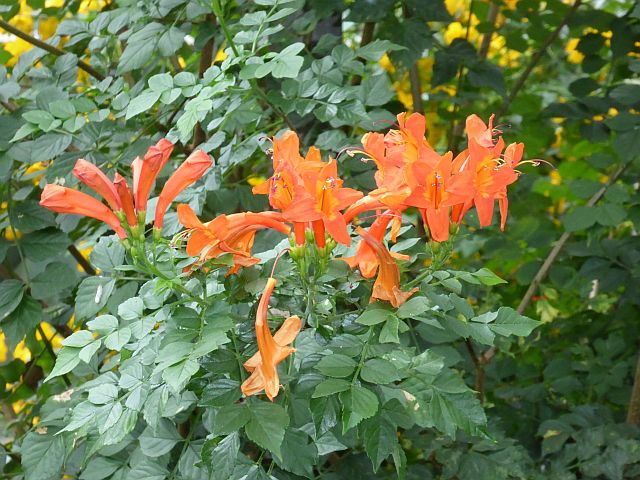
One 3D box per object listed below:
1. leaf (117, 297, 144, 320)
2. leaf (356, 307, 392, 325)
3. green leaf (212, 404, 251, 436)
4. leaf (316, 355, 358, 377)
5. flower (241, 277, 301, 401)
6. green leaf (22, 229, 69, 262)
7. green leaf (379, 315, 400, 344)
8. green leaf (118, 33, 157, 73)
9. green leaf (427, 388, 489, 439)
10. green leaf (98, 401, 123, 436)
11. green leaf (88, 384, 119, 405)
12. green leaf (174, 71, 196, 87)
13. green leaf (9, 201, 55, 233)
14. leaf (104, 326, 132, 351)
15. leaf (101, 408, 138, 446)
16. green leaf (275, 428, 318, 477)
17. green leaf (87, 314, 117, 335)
[{"bbox_3d":[-0.106,0.039,1.681,0.017,0.003,0.016,17,59,25],"label":"leaf"},{"bbox_3d":[0.030,0.043,1.691,0.021,0.004,0.014,-12,46,-12],"label":"leaf"},{"bbox_3d":[-0.051,0.103,1.700,0.027,0.005,0.018,-40,63,-16],"label":"green leaf"},{"bbox_3d":[0.009,0.072,1.690,0.025,0.016,0.005,-2,-33,2],"label":"leaf"},{"bbox_3d":[-0.026,0.052,1.570,0.031,0.066,0.032,-2,3,0],"label":"flower"},{"bbox_3d":[-0.169,0.003,1.820,0.035,0.025,0.007,6,-31,-3],"label":"green leaf"},{"bbox_3d":[0.041,0.051,1.680,0.011,0.019,0.004,6,-30,3],"label":"green leaf"},{"bbox_3d":[-0.108,-0.111,1.750,0.017,0.030,0.011,38,-15,20],"label":"green leaf"},{"bbox_3d":[0.075,0.094,1.610,0.041,0.009,0.025,39,58,11],"label":"green leaf"},{"bbox_3d":[-0.119,0.100,1.670,0.014,0.022,0.004,21,-26,18],"label":"green leaf"},{"bbox_3d":[-0.116,0.083,1.580,0.018,0.005,0.014,-14,49,-5],"label":"green leaf"},{"bbox_3d":[-0.081,-0.096,1.781,0.015,0.003,0.012,25,60,23],"label":"green leaf"},{"bbox_3d":[-0.151,-0.012,1.550,0.025,0.019,0.004,18,-29,12],"label":"green leaf"},{"bbox_3d":[-0.108,0.053,1.580,0.019,0.005,0.014,-37,57,-19],"label":"leaf"},{"bbox_3d":[-0.106,0.100,1.570,0.017,0.028,0.007,36,-17,30],"label":"leaf"},{"bbox_3d":[-0.013,0.114,1.580,0.020,0.028,0.011,-35,-11,-15],"label":"green leaf"},{"bbox_3d":[-0.107,0.041,1.450,0.016,0.004,0.014,5,44,-9],"label":"green leaf"}]

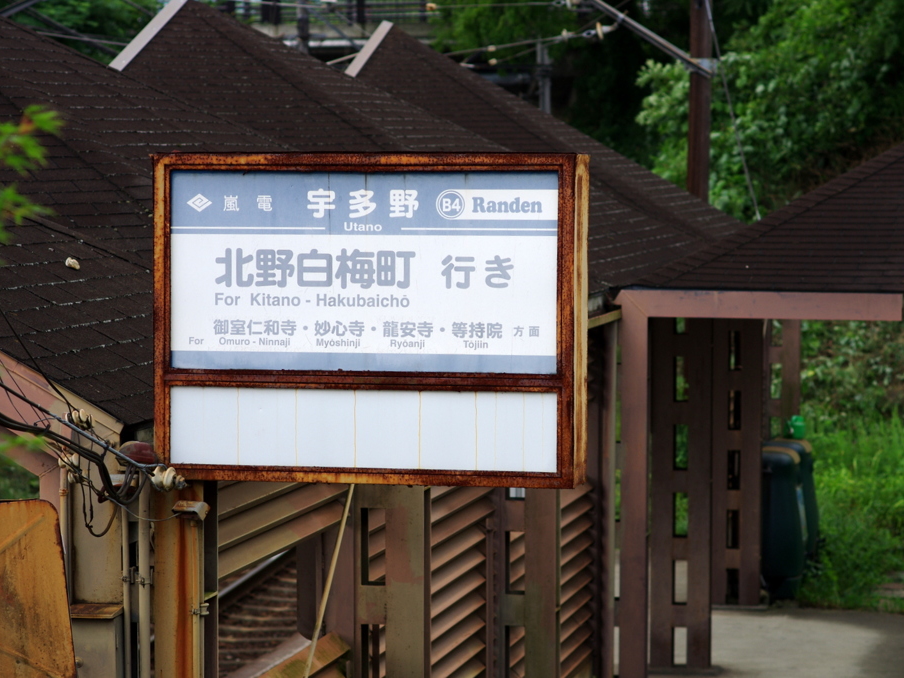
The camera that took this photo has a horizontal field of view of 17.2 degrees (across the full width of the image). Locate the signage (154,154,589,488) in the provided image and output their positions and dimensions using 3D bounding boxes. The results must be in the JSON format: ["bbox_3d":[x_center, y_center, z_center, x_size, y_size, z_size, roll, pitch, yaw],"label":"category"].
[{"bbox_3d":[-0.248,-0.063,9.040,1.300,0.993,0.210,1,4,12],"label":"signage"}]

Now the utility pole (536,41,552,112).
[{"bbox_3d":[1.649,-2.151,53.206,0.250,6.400,0.250,1,4,11],"label":"utility pole"}]

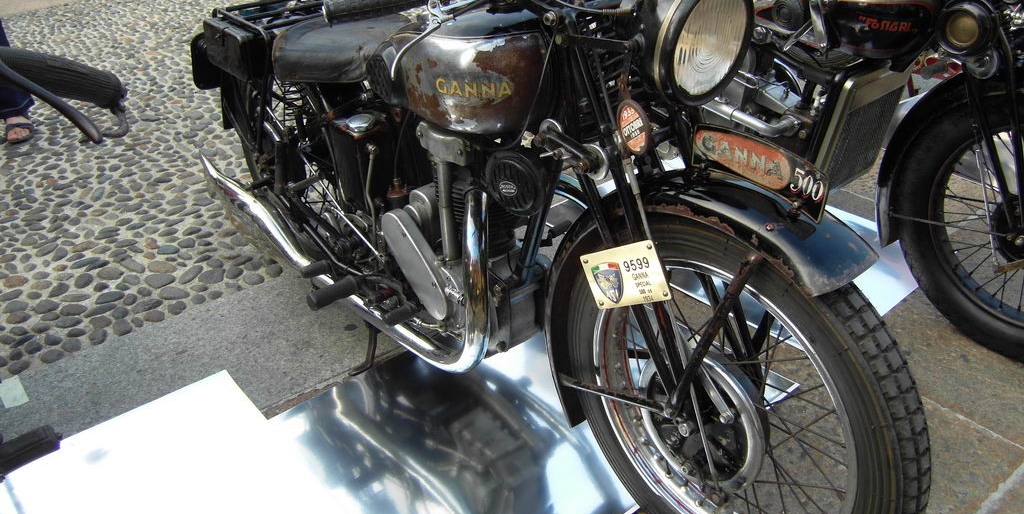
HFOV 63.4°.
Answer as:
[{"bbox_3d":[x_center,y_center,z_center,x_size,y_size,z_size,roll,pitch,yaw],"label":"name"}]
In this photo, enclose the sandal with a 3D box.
[{"bbox_3d":[-1.931,-0.529,3.229,0.100,0.085,0.265,-12,32,-19],"label":"sandal"}]

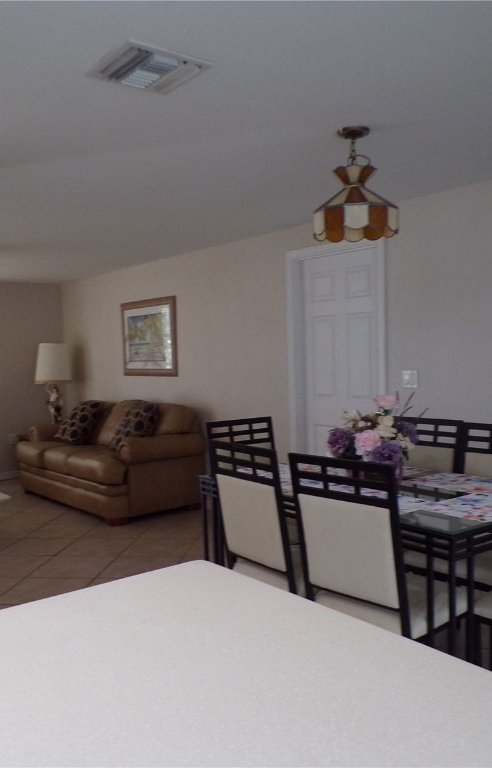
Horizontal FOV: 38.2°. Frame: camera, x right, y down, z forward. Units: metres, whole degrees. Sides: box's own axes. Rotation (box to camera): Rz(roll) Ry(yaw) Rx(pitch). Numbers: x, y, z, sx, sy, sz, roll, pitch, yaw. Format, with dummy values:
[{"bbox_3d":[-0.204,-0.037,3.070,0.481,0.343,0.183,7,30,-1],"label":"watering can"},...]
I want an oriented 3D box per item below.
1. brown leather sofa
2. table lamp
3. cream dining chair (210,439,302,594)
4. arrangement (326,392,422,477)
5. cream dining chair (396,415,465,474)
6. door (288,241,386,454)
[{"bbox_3d":[-1.321,0.646,6.718,0.950,0.910,2.040,-4,3,-37],"label":"brown leather sofa"},{"bbox_3d":[-2.158,0.010,8.024,0.400,0.940,0.400,-4,3,-37],"label":"table lamp"},{"bbox_3d":[0.193,0.735,3.053,0.540,1.003,0.445,-4,3,-37],"label":"cream dining chair"},{"bbox_3d":[0.574,0.250,3.222,0.380,0.425,0.420,-4,3,-37],"label":"arrangement"},{"bbox_3d":[0.755,0.696,3.564,0.540,1.003,0.445,-4,4,-39],"label":"cream dining chair"},{"bbox_3d":[0.641,0.088,4.973,0.100,2.090,0.930,-4,3,-37],"label":"door"}]

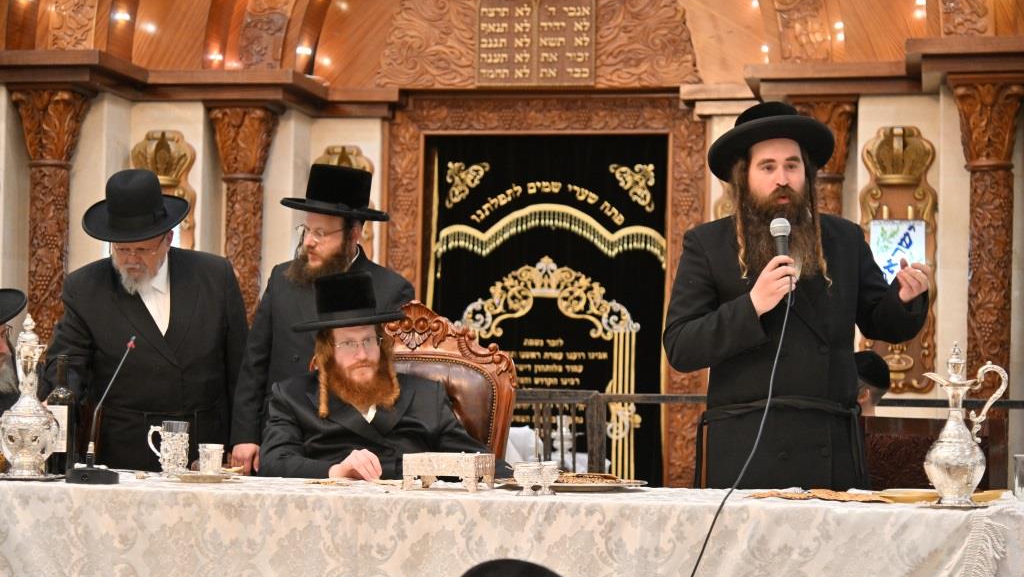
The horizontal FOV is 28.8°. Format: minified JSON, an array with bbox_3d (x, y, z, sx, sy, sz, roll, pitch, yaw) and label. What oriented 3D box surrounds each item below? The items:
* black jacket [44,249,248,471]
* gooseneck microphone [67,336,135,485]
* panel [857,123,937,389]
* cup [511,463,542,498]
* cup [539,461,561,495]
[{"bbox_3d":[-1.122,0.355,6.092,0.620,0.950,0.420,1,-1,-13],"label":"black jacket"},{"bbox_3d":[-1.130,0.328,5.484,0.187,0.391,0.145,1,-1,-15],"label":"gooseneck microphone"},{"bbox_3d":[1.592,-0.115,8.200,0.330,1.110,0.070,1,-2,10],"label":"panel"},{"bbox_3d":[0.040,0.487,5.118,0.077,0.087,0.077,1,-1,0],"label":"cup"},{"bbox_3d":[0.090,0.477,5.000,0.065,0.083,0.065,1,-2,0],"label":"cup"}]

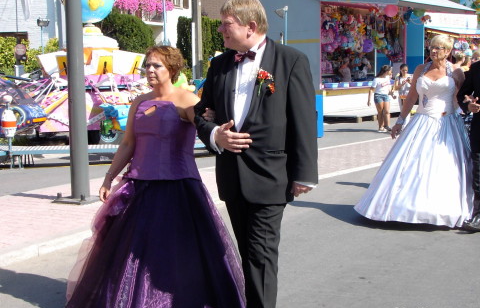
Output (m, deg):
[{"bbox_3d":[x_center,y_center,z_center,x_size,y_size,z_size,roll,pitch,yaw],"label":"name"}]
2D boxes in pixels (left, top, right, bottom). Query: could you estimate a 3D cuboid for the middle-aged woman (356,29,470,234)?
[{"bbox_3d":[1.598,-0.242,7.830,1.080,1.678,1.000,2,7,22],"label":"middle-aged woman"}]

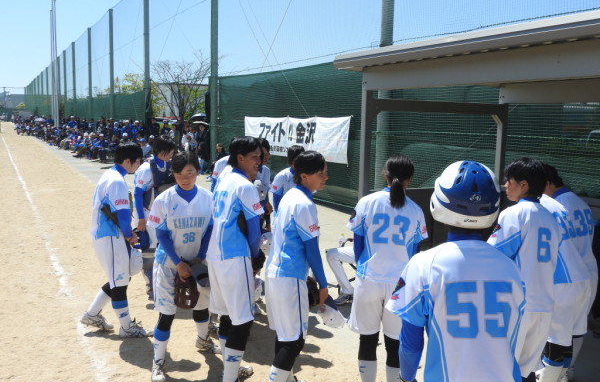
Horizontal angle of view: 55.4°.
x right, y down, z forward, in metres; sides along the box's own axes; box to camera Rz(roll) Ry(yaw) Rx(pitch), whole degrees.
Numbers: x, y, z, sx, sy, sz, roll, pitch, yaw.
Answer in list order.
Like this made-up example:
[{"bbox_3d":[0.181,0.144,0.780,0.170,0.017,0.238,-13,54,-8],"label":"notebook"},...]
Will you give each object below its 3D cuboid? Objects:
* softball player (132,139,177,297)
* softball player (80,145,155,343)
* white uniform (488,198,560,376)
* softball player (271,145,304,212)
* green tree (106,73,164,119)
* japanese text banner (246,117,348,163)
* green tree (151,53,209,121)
[{"bbox_3d":[-1.400,0.286,5.542,0.460,1.602,0.500,5,8,28],"label":"softball player"},{"bbox_3d":[-1.511,0.393,4.737,0.560,1.585,0.480,-1,7,-16],"label":"softball player"},{"bbox_3d":[1.256,0.513,3.185,0.480,0.961,0.350,-2,8,-22],"label":"white uniform"},{"bbox_3d":[-0.114,0.317,5.684,0.400,1.555,0.480,2,7,10],"label":"softball player"},{"bbox_3d":[-11.963,-6.075,41.597,4.400,4.855,4.400,-2,8,-27],"label":"green tree"},{"bbox_3d":[-0.257,-1.228,13.201,0.060,0.970,5.384,-3,8,-27],"label":"japanese text banner"},{"bbox_3d":[-5.793,-4.287,28.200,3.500,4.877,3.500,-2,8,-27],"label":"green tree"}]

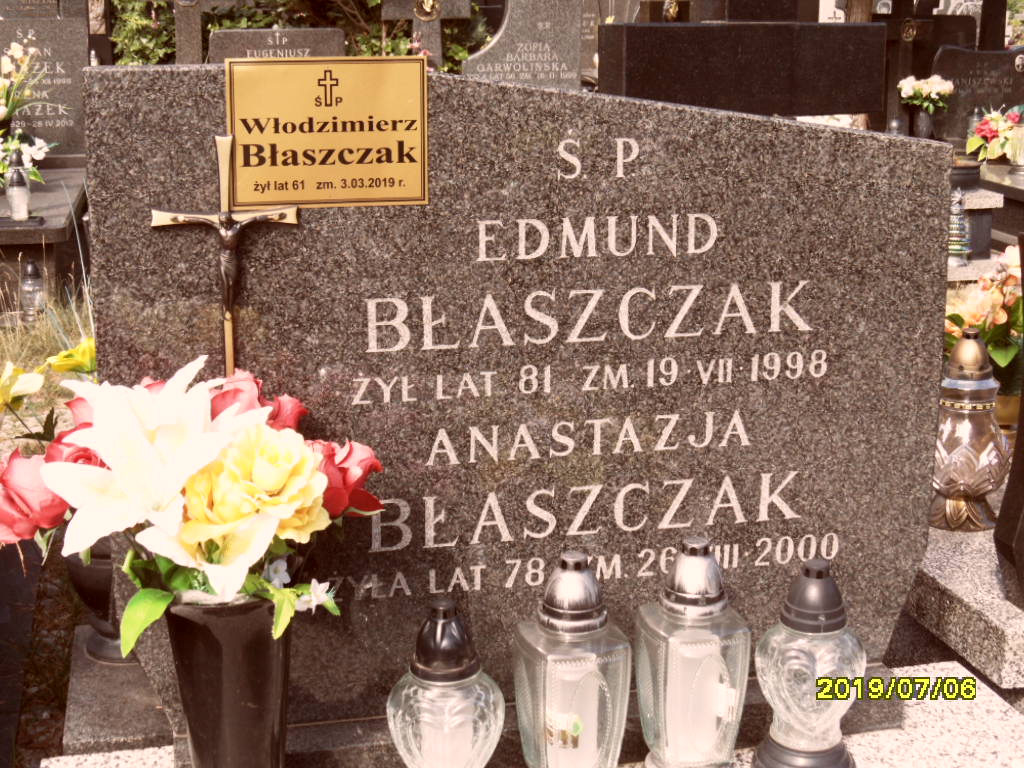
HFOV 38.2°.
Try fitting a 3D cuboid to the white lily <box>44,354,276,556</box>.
[{"bbox_3d":[-0.330,0.066,1.370,0.210,0.185,0.110,-2,14,-7],"label":"white lily"}]

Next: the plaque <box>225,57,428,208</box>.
[{"bbox_3d":[-0.183,-0.251,1.480,0.200,0.150,0.008,-3,16,-12],"label":"plaque"}]

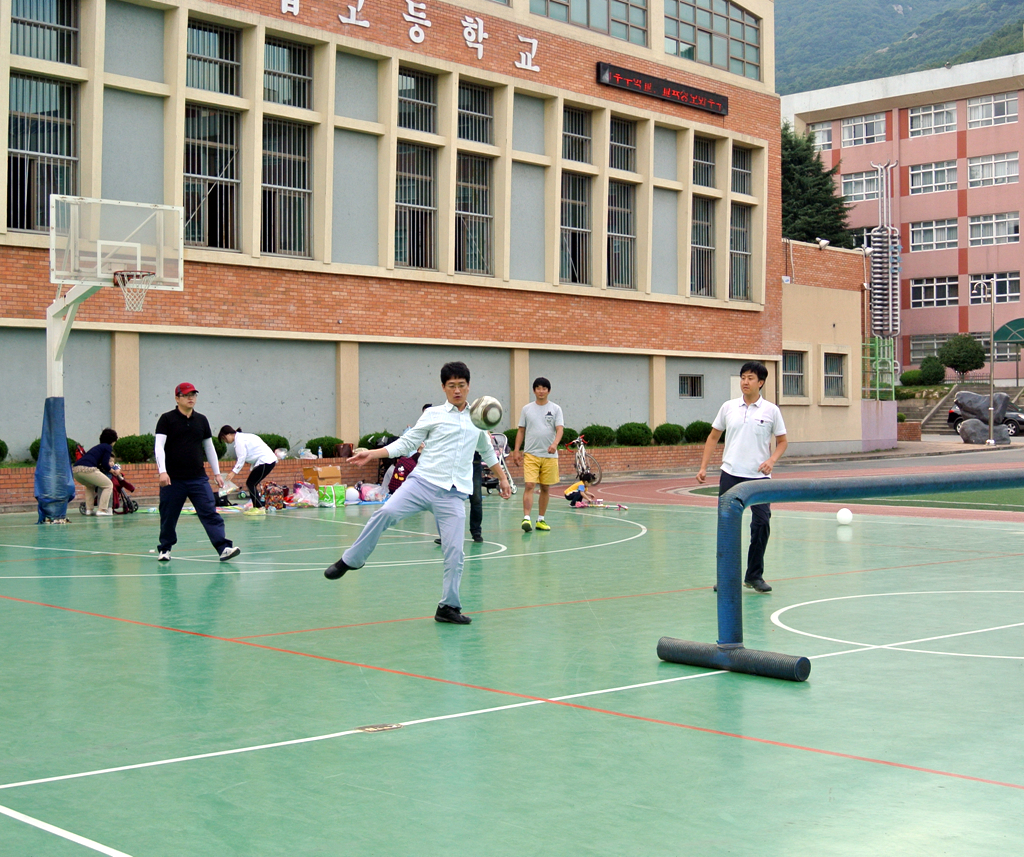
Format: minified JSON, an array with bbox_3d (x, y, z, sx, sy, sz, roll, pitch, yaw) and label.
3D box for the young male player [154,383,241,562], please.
[{"bbox_3d":[-3.029,0.424,16.800,0.770,1.720,0.500,0,1,-24],"label":"young male player"}]

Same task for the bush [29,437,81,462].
[{"bbox_3d":[-7.092,0.334,27.100,0.800,0.430,0.820,0,0,0],"label":"bush"}]

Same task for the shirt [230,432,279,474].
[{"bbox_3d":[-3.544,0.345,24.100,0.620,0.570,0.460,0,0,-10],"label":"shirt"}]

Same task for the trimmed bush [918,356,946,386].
[{"bbox_3d":[24.829,-3.366,103.000,1.650,1.750,1.650,0,0,0],"label":"trimmed bush"}]

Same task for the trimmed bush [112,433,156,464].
[{"bbox_3d":[-6.092,0.324,28.300,0.800,0.500,0.840,0,0,0],"label":"trimmed bush"}]

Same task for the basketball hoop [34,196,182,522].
[{"bbox_3d":[-5.250,-0.785,21.852,1.820,3.980,2.630,-1,1,-41],"label":"basketball hoop"}]

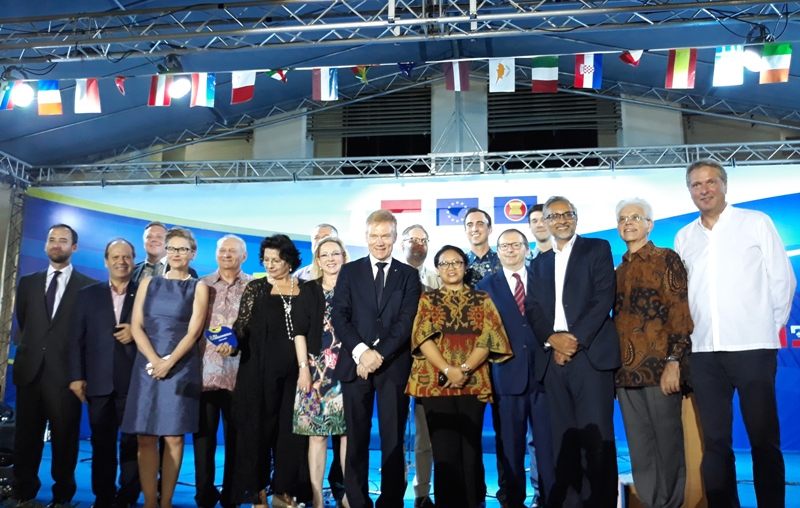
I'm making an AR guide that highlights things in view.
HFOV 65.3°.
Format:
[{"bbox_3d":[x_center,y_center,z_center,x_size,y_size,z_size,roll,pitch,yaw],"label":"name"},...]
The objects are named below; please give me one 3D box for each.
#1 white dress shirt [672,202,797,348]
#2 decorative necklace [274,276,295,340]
[{"bbox_3d":[1.728,0.130,3.310,0.550,0.780,0.330,-8,-13,41],"label":"white dress shirt"},{"bbox_3d":[-0.719,0.308,3.807,0.130,0.370,0.130,3,-10,-18],"label":"decorative necklace"}]

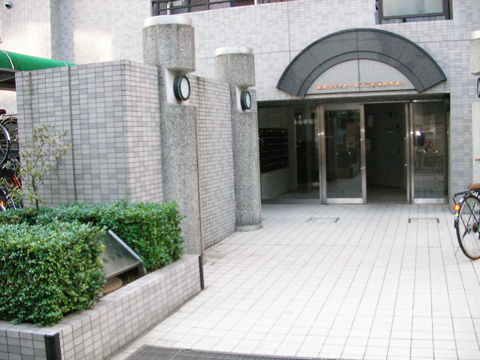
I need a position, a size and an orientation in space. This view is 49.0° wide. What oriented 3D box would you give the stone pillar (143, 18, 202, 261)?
[{"bbox_3d":[-0.785,-0.432,6.278,0.620,2.857,0.620,-2,5,0],"label":"stone pillar"}]

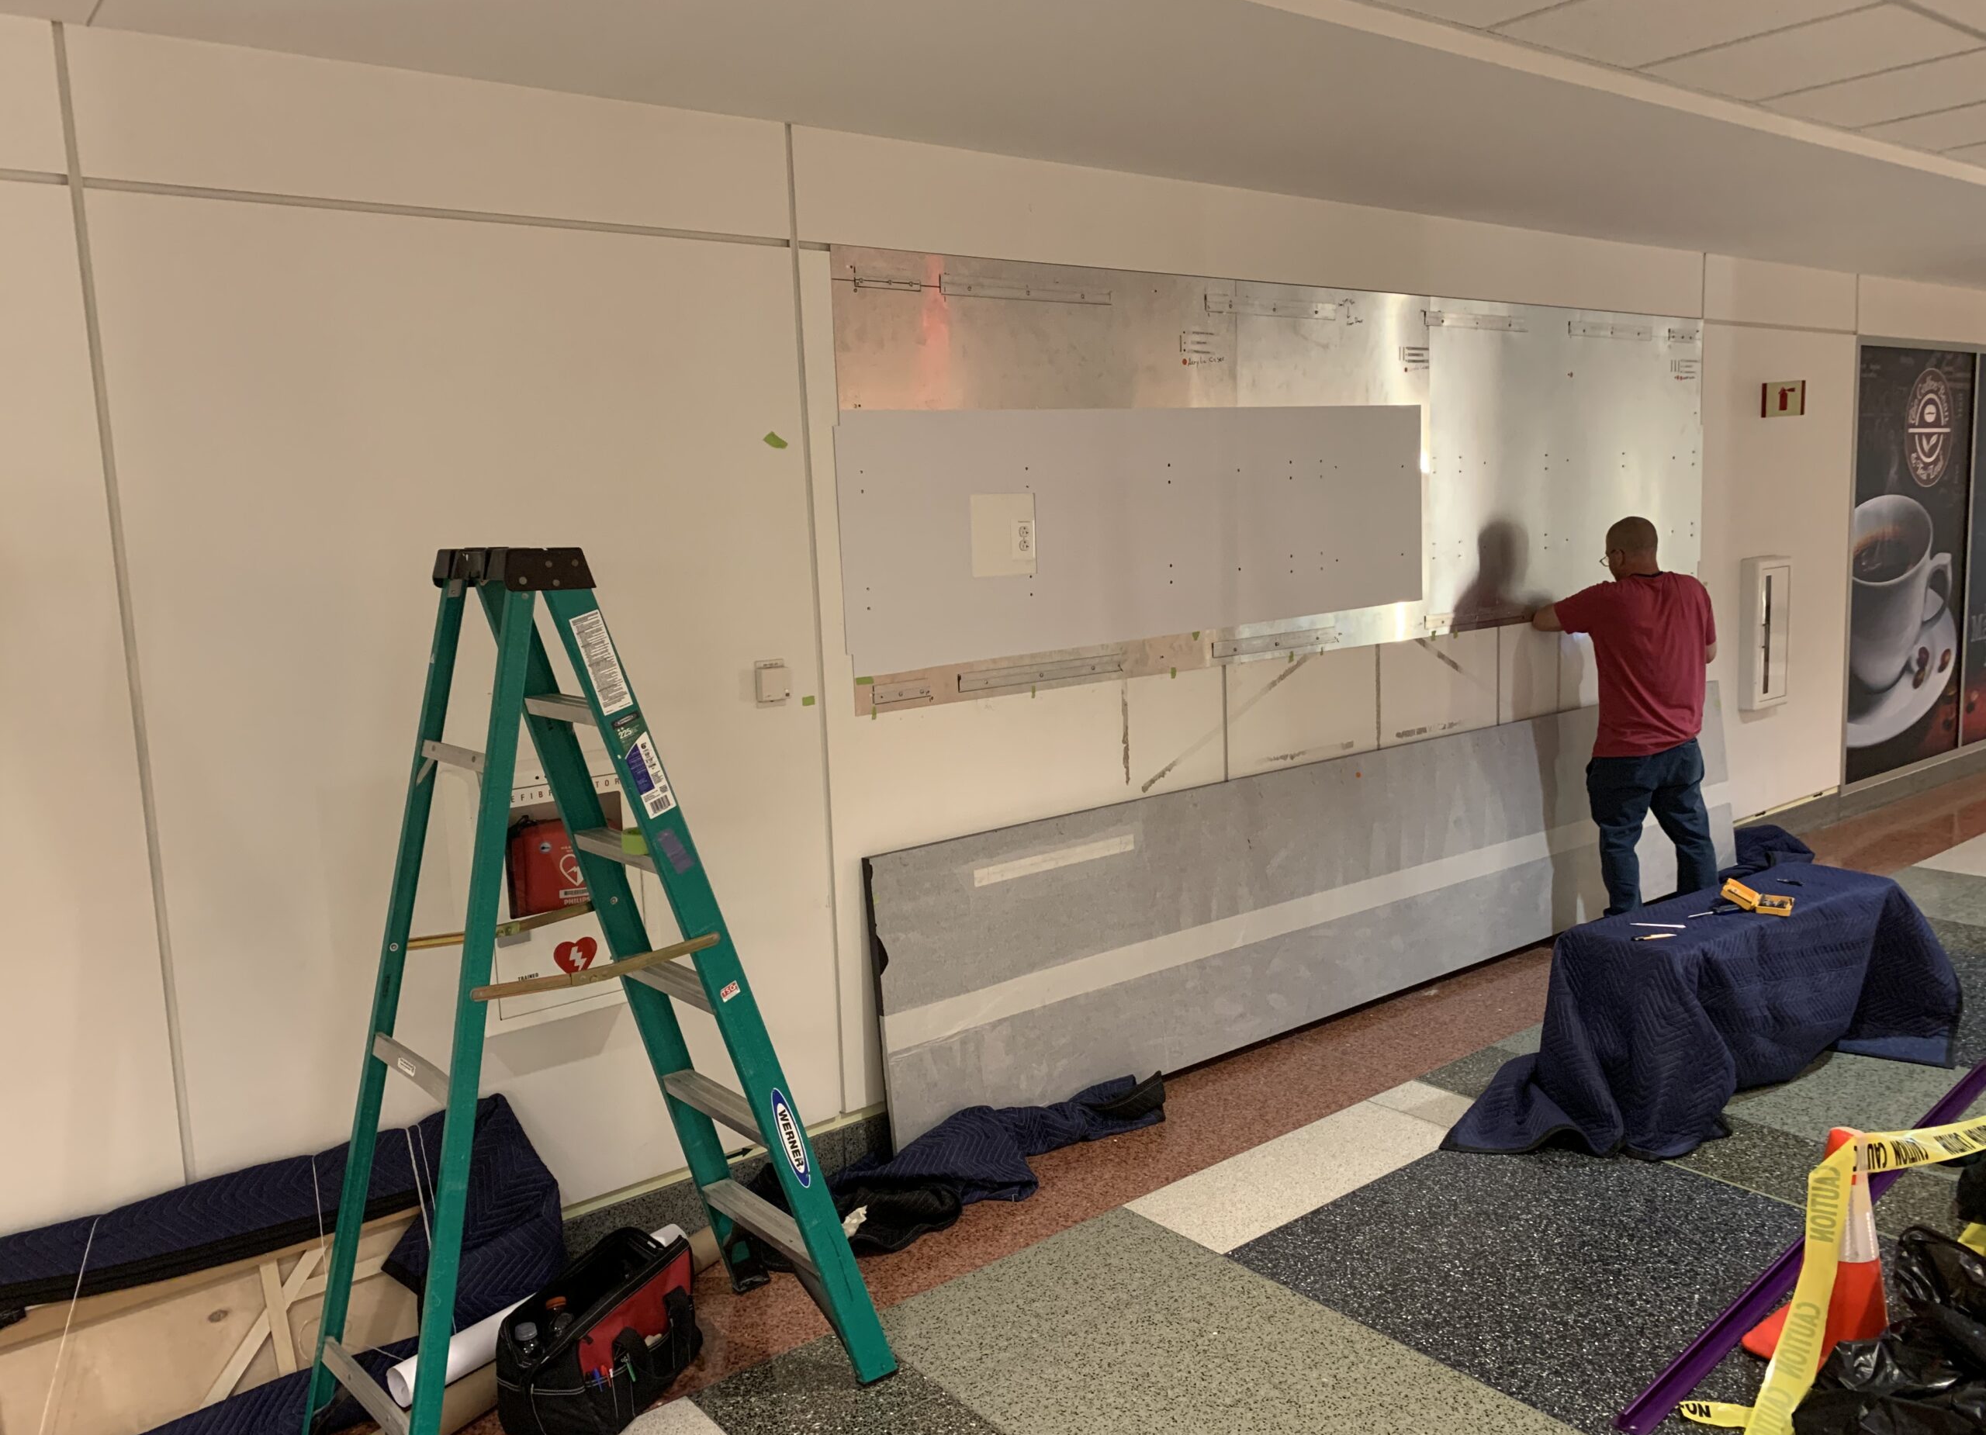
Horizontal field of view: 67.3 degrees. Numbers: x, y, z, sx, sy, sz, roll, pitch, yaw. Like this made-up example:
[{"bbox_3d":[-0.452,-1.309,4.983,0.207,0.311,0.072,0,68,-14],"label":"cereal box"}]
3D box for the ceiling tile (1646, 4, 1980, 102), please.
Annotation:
[{"bbox_3d":[1.996,-1.614,3.621,0.615,0.020,0.577,-8,10,-37],"label":"ceiling tile"}]

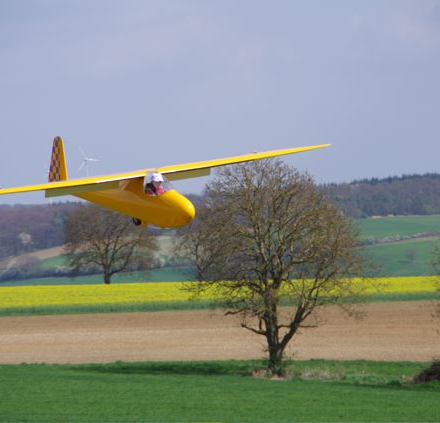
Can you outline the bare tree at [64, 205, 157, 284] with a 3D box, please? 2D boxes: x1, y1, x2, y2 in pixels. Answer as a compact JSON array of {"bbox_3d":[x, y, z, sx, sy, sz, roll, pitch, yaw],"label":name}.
[{"bbox_3d":[-11.030,3.430,360.000,9.470,8.260,9.200,0,0,0],"label":"bare tree"}]

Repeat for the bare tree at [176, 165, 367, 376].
[{"bbox_3d":[2.450,2.660,170.000,9.130,10.370,9.000,0,0,0],"label":"bare tree"}]

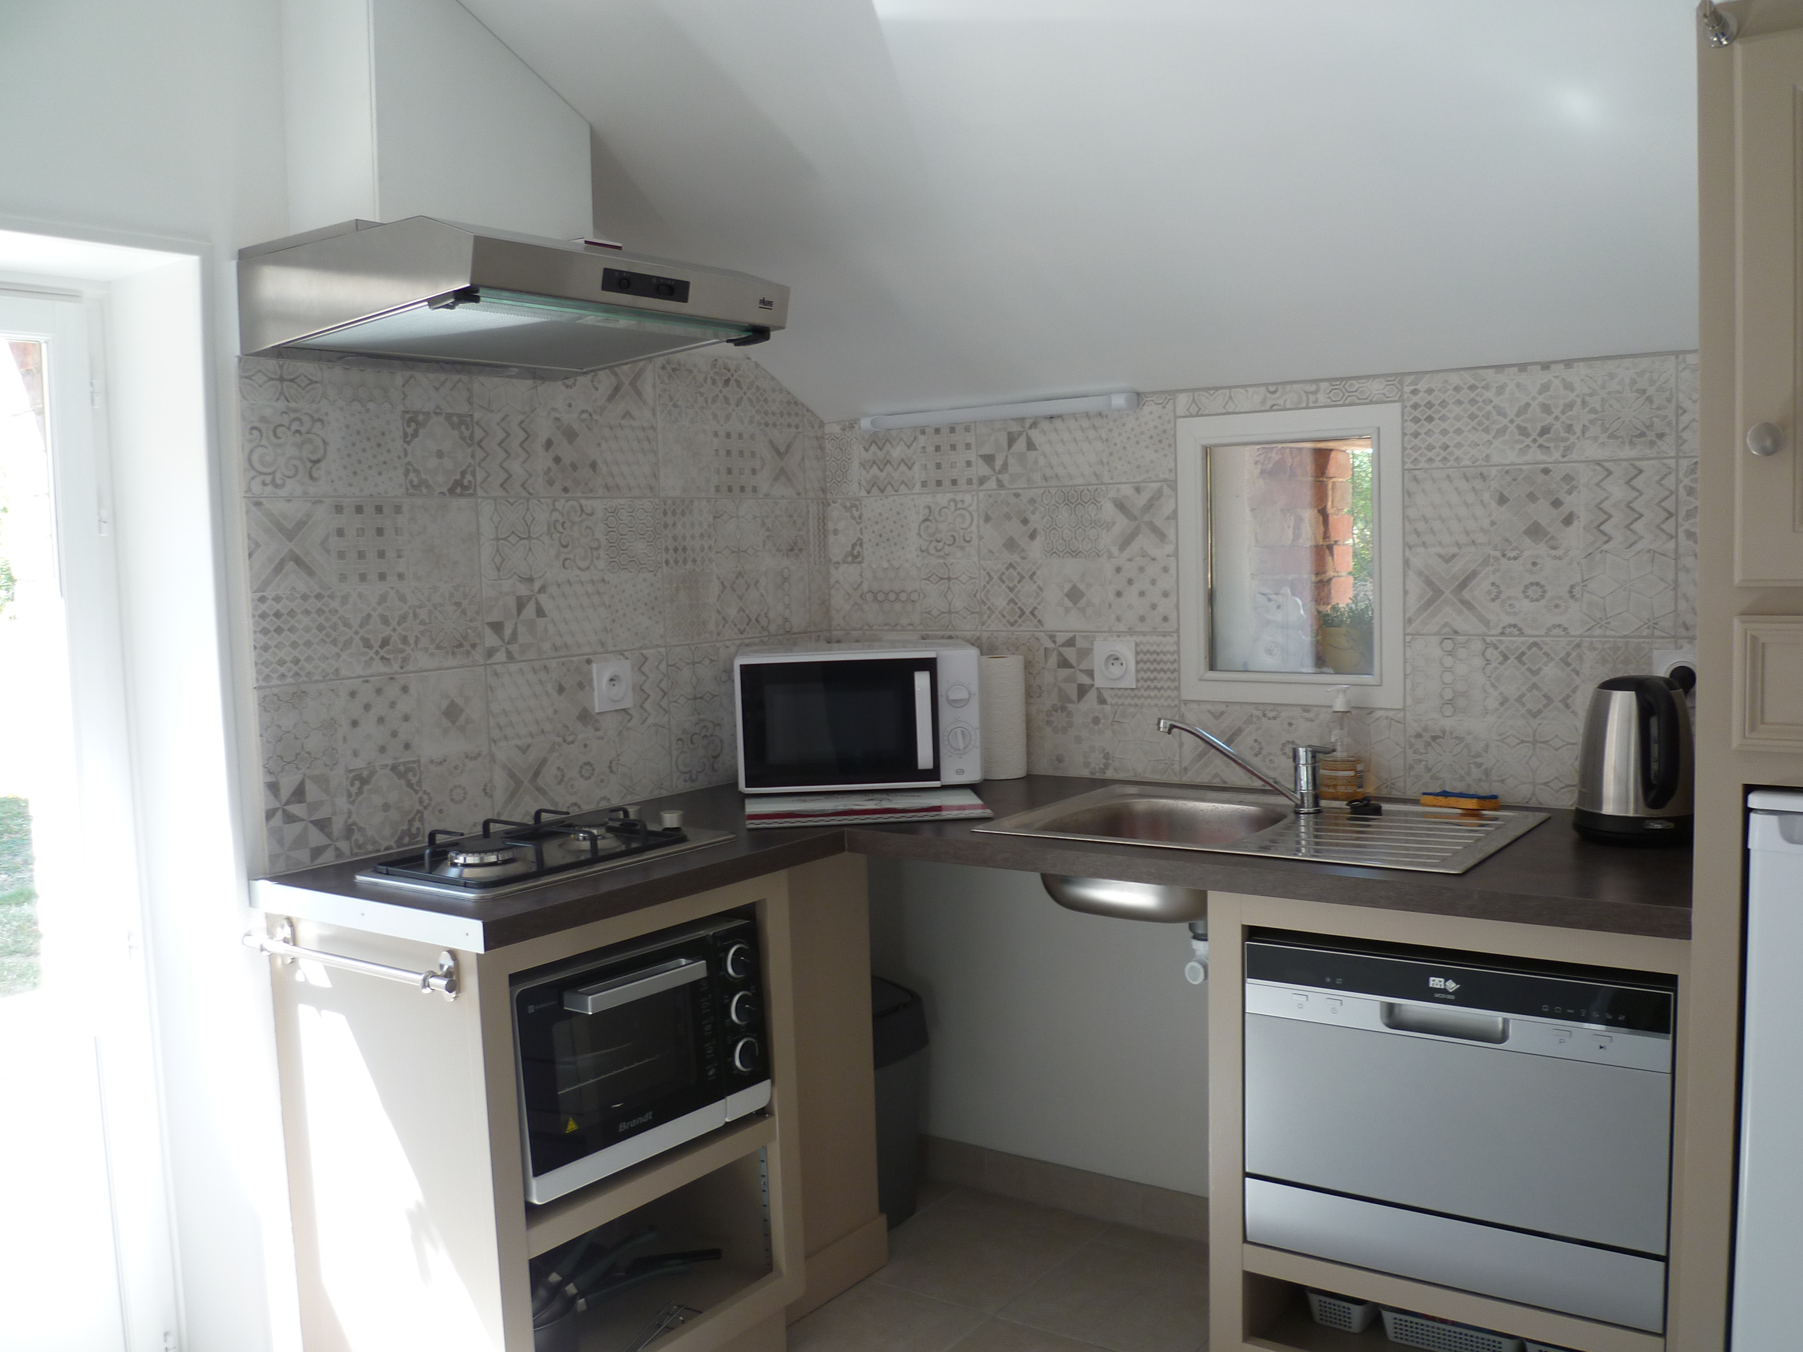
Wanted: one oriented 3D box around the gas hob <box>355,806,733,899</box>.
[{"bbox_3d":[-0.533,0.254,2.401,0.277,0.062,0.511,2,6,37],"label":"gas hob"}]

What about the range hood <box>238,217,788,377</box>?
[{"bbox_3d":[-0.573,-0.566,2.368,0.544,0.153,0.604,2,6,37],"label":"range hood"}]

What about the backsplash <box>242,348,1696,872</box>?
[{"bbox_3d":[0.174,-0.164,2.368,1.825,0.848,1.335,2,6,33],"label":"backsplash"}]

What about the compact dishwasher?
[{"bbox_3d":[0.863,0.582,2.300,0.549,0.442,0.497,2,6,33],"label":"compact dishwasher"}]

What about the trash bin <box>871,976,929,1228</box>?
[{"bbox_3d":[-0.119,0.874,3.192,0.300,0.469,0.241,2,6,33],"label":"trash bin"}]

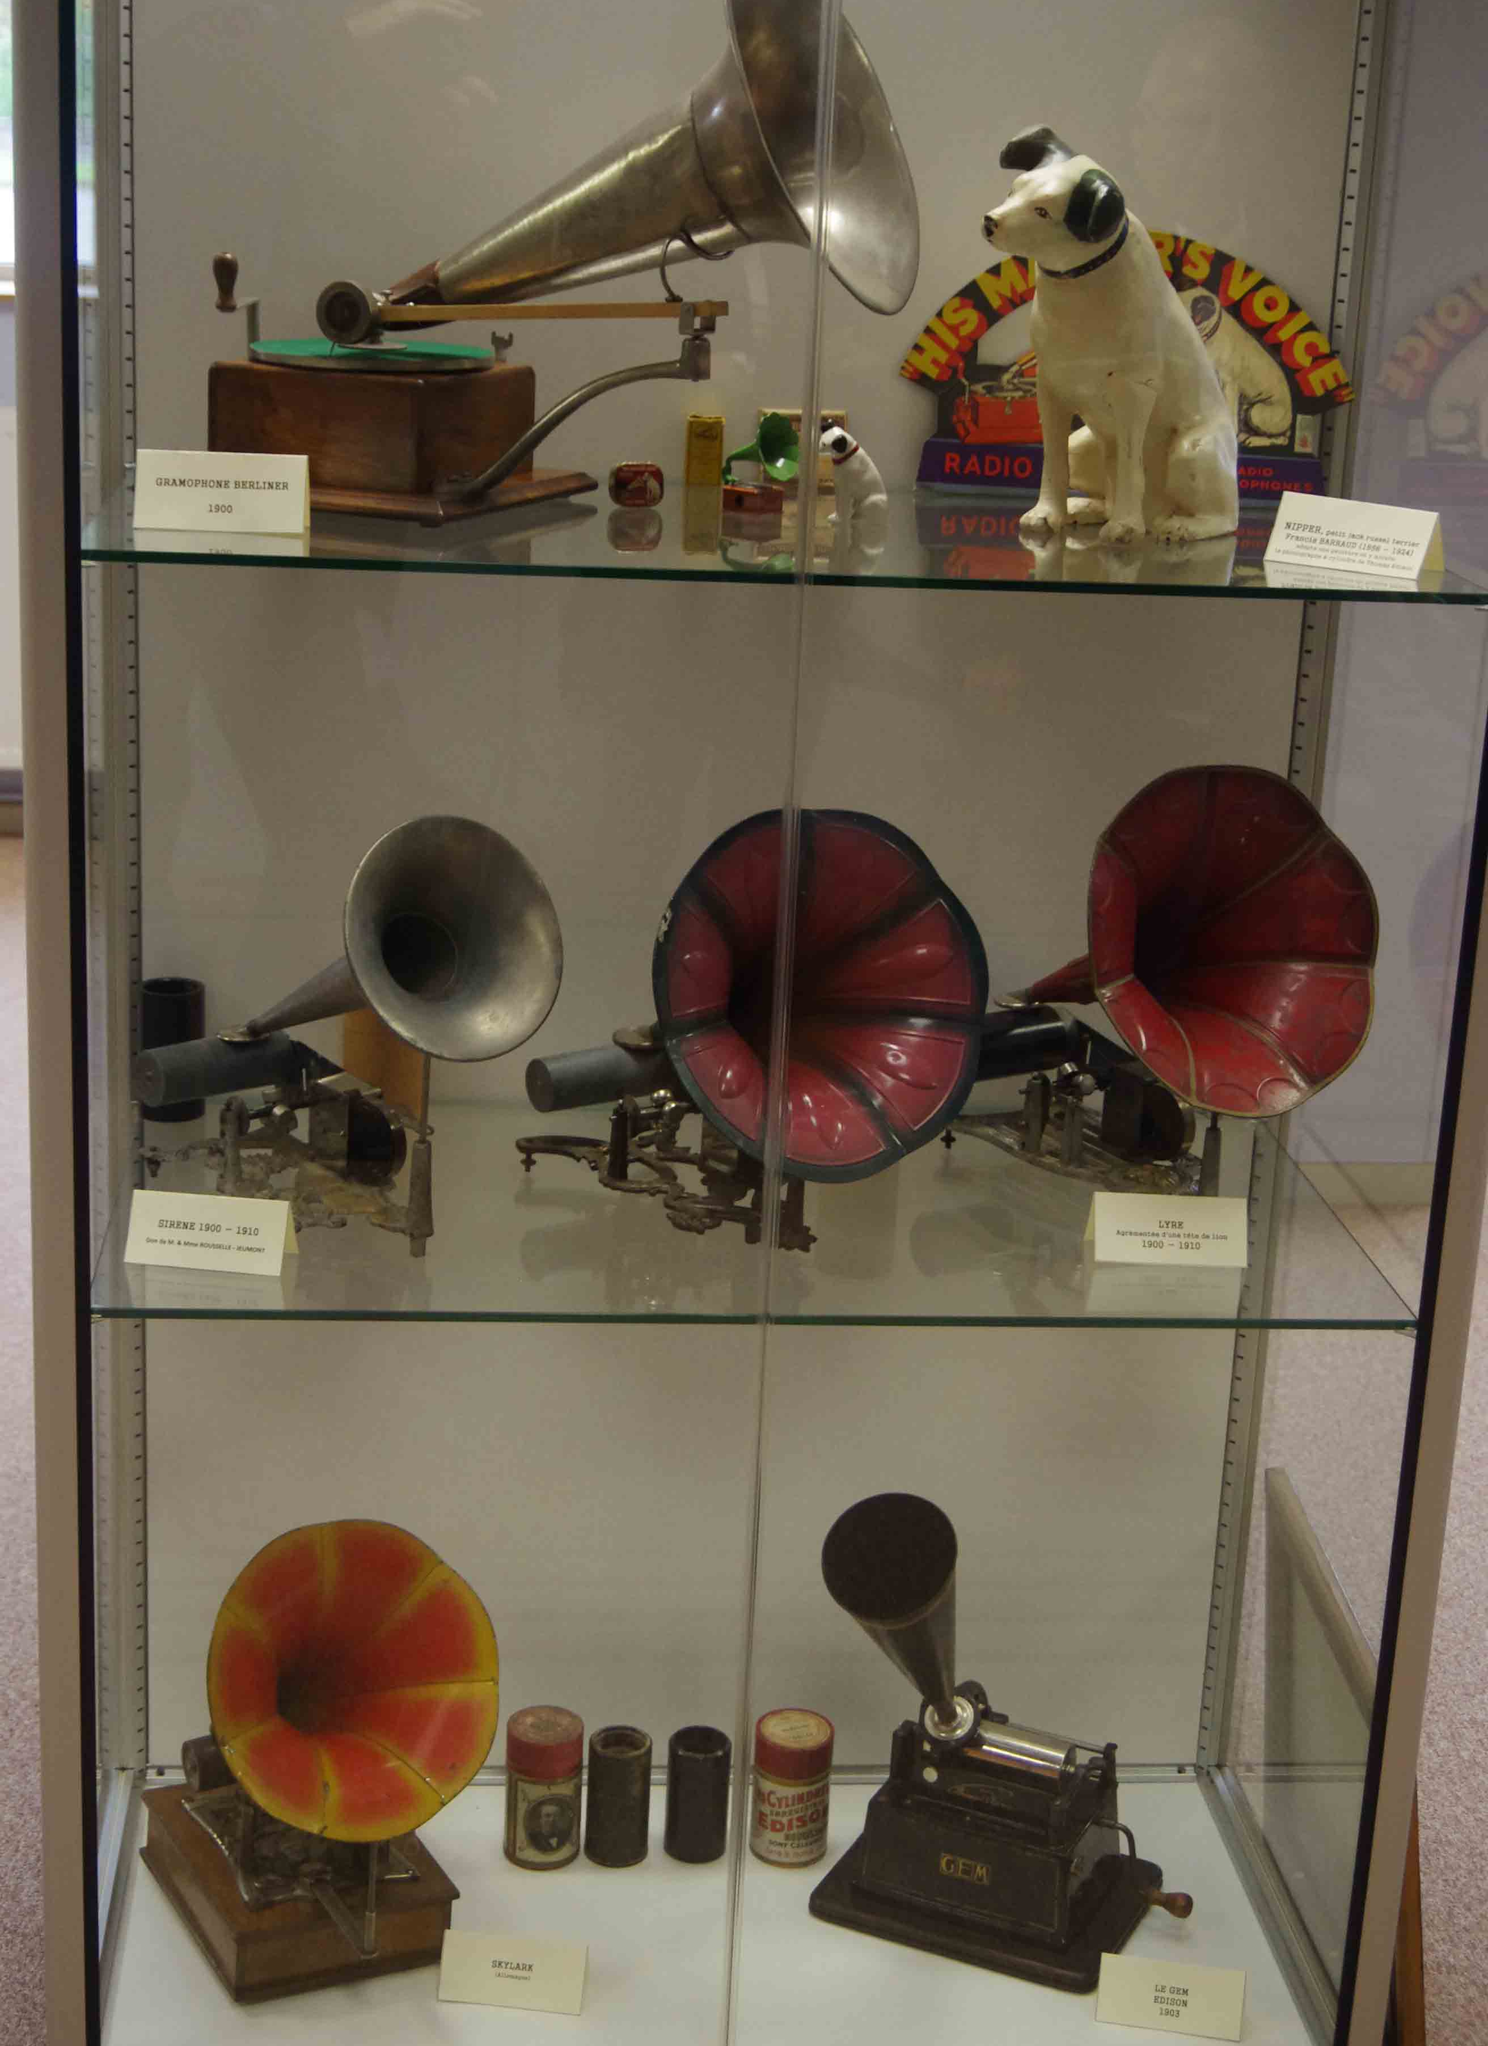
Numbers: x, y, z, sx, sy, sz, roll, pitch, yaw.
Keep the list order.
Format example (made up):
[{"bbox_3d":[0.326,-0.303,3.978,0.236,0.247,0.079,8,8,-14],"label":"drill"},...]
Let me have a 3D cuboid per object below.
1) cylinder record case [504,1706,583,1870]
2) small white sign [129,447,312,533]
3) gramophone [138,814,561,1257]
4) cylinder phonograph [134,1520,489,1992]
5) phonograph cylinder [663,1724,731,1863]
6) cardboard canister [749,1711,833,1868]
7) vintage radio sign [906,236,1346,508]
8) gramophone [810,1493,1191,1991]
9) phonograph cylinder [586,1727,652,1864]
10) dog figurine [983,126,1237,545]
[{"bbox_3d":[-0.167,0.650,2.427,0.065,0.120,0.065,3,15,-1],"label":"cylinder record case"},{"bbox_3d":[-0.359,-0.365,1.966,0.117,0.053,0.040,2,15,-2],"label":"small white sign"},{"bbox_3d":[-0.312,-0.007,2.137,0.228,0.326,0.321,-12,21,-43],"label":"gramophone"},{"bbox_3d":[-0.351,0.553,2.276,0.241,0.383,0.328,-6,18,-28],"label":"cylinder phonograph"},{"bbox_3d":[-0.035,0.661,2.445,0.056,0.100,0.056,1,15,-5],"label":"phonograph cylinder"},{"bbox_3d":[0.046,0.655,2.447,0.069,0.116,0.069,1,15,-5],"label":"cardboard canister"},{"bbox_3d":[0.301,-0.517,2.248,0.355,0.212,0.025,2,15,-1],"label":"vintage radio sign"},{"bbox_3d":[0.222,0.563,2.323,0.289,0.388,0.253,10,17,25],"label":"gramophone"},{"bbox_3d":[-0.105,0.659,2.433,0.055,0.104,0.055,1,15,-5],"label":"phonograph cylinder"},{"bbox_3d":[0.269,-0.504,2.076,0.135,0.296,0.165,13,18,33],"label":"dog figurine"}]

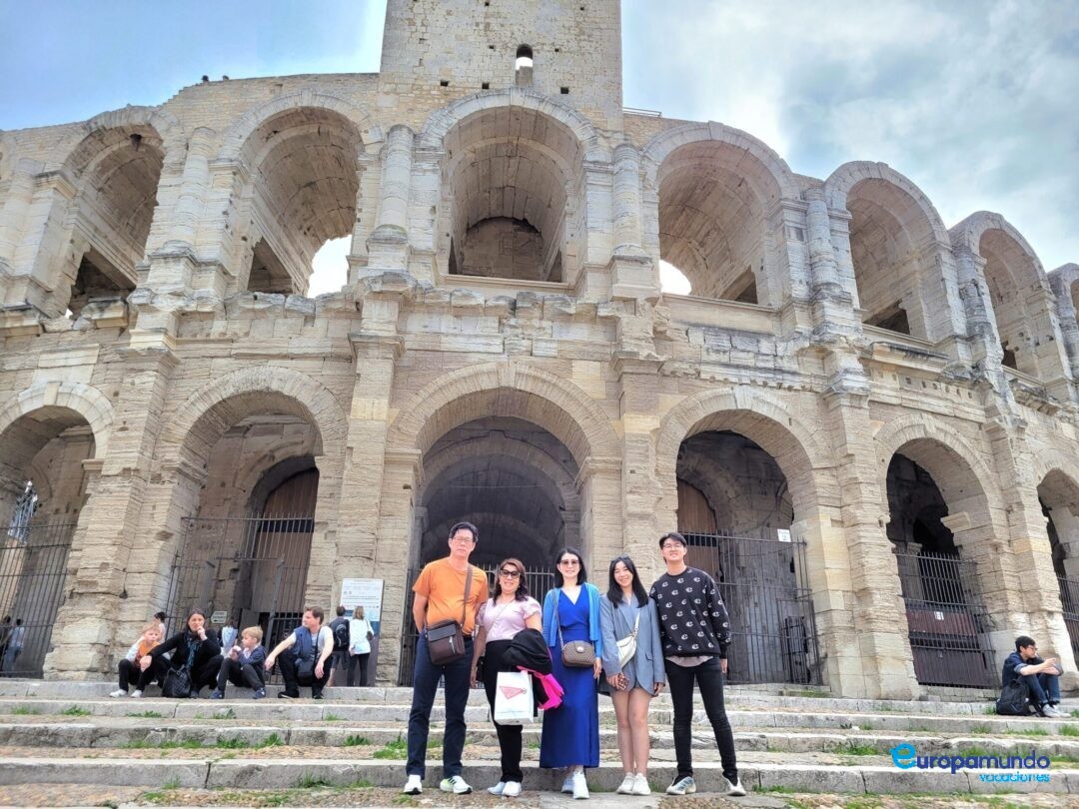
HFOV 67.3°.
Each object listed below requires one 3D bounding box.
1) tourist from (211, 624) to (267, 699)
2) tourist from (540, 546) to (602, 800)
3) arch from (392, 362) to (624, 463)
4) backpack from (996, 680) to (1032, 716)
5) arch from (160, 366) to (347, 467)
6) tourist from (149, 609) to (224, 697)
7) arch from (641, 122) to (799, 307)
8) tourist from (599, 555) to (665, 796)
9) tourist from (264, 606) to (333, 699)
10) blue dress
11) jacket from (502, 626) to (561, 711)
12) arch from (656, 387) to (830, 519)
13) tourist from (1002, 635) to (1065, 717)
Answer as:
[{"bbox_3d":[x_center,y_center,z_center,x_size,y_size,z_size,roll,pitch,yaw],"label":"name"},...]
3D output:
[{"bbox_3d":[-3.529,3.071,9.634,0.460,0.815,0.600,-11,-26,28],"label":"tourist"},{"bbox_3d":[0.210,1.742,5.407,0.440,1.599,0.360,0,-23,3],"label":"tourist"},{"bbox_3d":[-0.889,0.580,20.989,5.621,2.800,2.000,3,-24,-4],"label":"arch"},{"bbox_3d":[5.473,3.404,9.405,0.360,0.393,0.260,-4,-23,13],"label":"backpack"},{"bbox_3d":[-7.440,0.559,22.374,5.150,3.000,1.800,-1,-23,5],"label":"arch"},{"bbox_3d":[-3.776,2.661,8.691,0.700,0.912,0.650,3,-24,-5],"label":"tourist"},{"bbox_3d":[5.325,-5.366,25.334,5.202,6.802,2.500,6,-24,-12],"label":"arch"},{"bbox_3d":[0.631,1.793,5.487,0.450,1.544,0.330,-1,-23,5],"label":"tourist"},{"bbox_3d":[-2.580,2.652,8.703,0.580,0.978,0.650,-9,-26,21],"label":"tourist"},{"bbox_3d":[0.209,1.838,5.551,0.420,1.185,0.340,1,-24,0],"label":"blue dress"},{"bbox_3d":[-0.043,1.740,5.352,0.400,0.516,0.270,1,-24,0],"label":"jacket"},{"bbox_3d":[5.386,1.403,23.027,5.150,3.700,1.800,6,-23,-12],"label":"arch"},{"bbox_3d":[5.428,2.980,8.887,0.680,0.855,0.500,-11,-27,26],"label":"tourist"}]

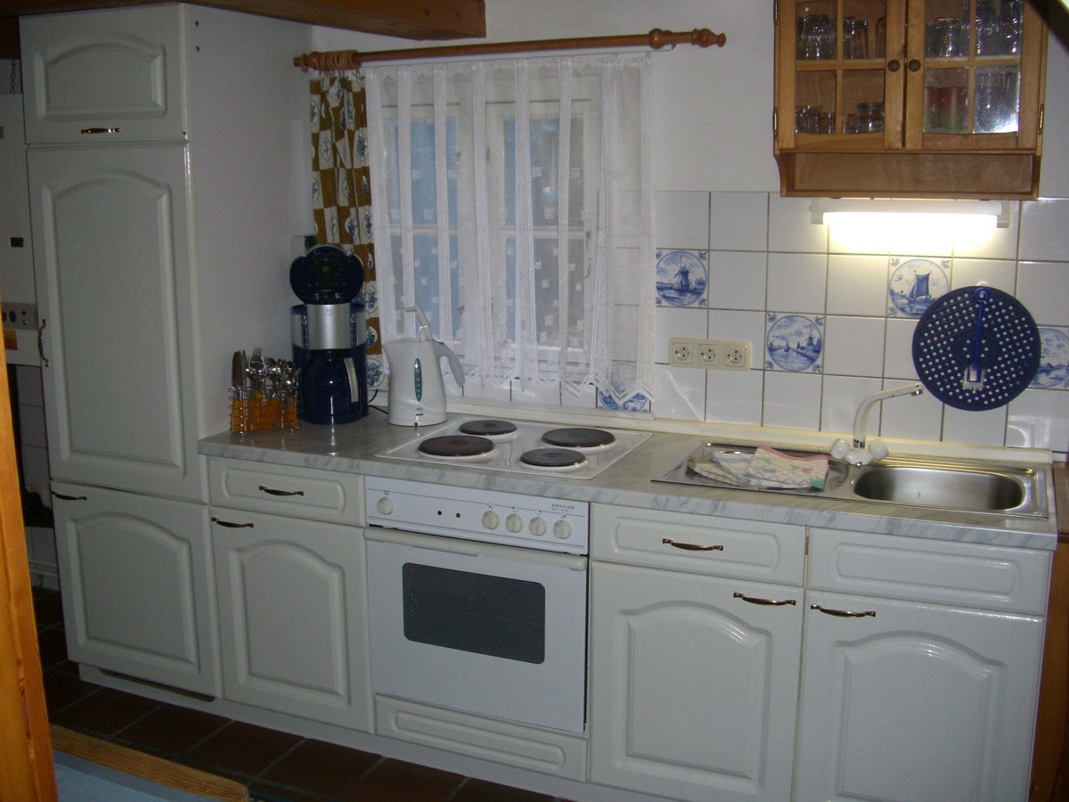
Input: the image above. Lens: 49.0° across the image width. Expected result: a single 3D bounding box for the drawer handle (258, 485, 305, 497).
[{"bbox_3d":[-0.659,0.235,3.032,0.142,0.018,0.026,5,12,24],"label":"drawer handle"}]

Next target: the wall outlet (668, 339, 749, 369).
[{"bbox_3d":[0.462,-0.122,3.084,0.222,0.078,0.015,5,12,23],"label":"wall outlet"}]

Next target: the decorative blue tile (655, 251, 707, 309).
[{"bbox_3d":[0.387,-0.320,3.081,0.150,0.150,0.009,5,12,24],"label":"decorative blue tile"}]

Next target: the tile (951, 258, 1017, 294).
[{"bbox_3d":[1.064,-0.260,2.780,0.150,0.150,0.009,5,12,24],"label":"tile"}]

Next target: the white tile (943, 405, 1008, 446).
[{"bbox_3d":[1.085,0.034,2.892,0.149,0.152,0.010,5,12,23],"label":"white tile"}]

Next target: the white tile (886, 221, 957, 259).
[{"bbox_3d":[0.935,-0.422,2.825,0.150,0.150,0.008,5,12,23],"label":"white tile"}]

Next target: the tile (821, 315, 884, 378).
[{"bbox_3d":[0.797,-0.137,2.927,0.150,0.150,0.009,5,12,24],"label":"tile"}]

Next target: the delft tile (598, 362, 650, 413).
[{"bbox_3d":[0.247,-0.035,3.211,0.150,0.150,0.008,5,12,23],"label":"delft tile"}]

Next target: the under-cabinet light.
[{"bbox_3d":[0.888,-0.450,2.794,0.468,0.072,0.075,5,12,23],"label":"under-cabinet light"}]

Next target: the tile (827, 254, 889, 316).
[{"bbox_3d":[0.801,-0.287,2.912,0.150,0.150,0.008,5,12,23],"label":"tile"}]

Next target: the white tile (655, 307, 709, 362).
[{"bbox_3d":[0.387,-0.174,3.121,0.150,0.150,0.008,5,12,23],"label":"white tile"}]

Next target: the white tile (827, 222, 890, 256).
[{"bbox_3d":[0.794,-0.432,2.870,0.150,0.150,0.009,5,12,24],"label":"white tile"}]

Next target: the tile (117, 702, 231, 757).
[{"bbox_3d":[-1.016,0.928,3.310,0.250,0.012,0.242,5,12,23],"label":"tile"}]

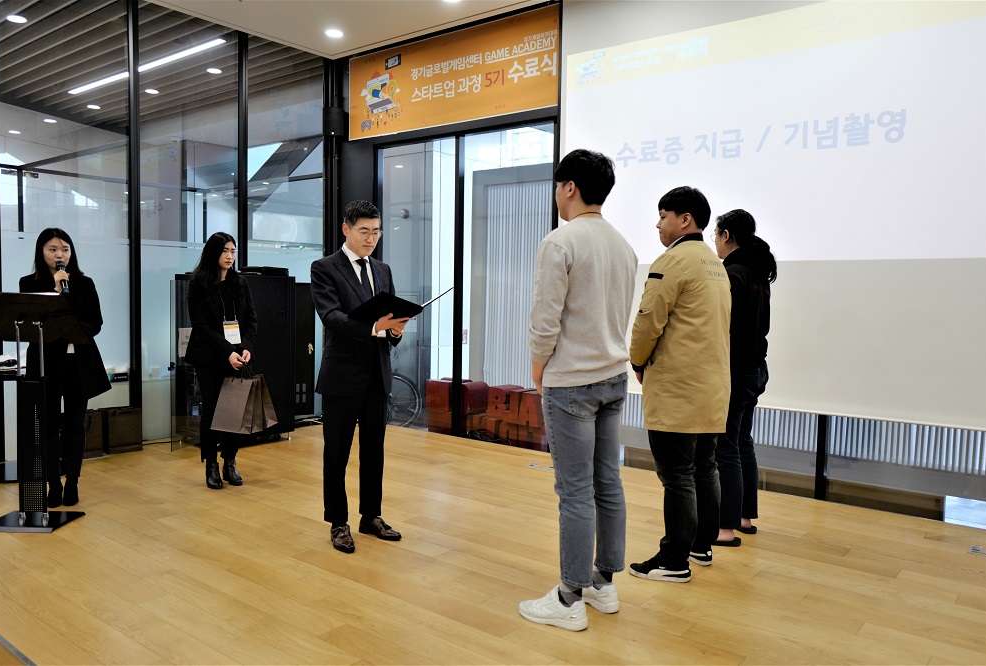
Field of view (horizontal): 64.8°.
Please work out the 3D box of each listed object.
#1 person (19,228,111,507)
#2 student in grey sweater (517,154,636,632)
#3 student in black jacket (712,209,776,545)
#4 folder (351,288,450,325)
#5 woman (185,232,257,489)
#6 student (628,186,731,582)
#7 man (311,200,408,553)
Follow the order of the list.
[{"bbox_3d":[-2.488,0.198,4.504,0.510,1.586,0.360,-1,4,-33],"label":"person"},{"bbox_3d":[0.334,0.201,3.059,0.380,1.826,0.490,4,4,40],"label":"student in grey sweater"},{"bbox_3d":[1.256,0.223,4.068,0.360,1.706,0.440,3,4,30],"label":"student in black jacket"},{"bbox_3d":[-0.441,-0.110,3.835,0.428,0.099,0.312,-6,-16,-43],"label":"folder"},{"bbox_3d":[-1.732,0.170,5.007,0.460,1.613,0.340,-2,4,-45],"label":"woman"},{"bbox_3d":[0.863,0.215,3.594,0.400,1.760,0.520,3,4,33],"label":"student"},{"bbox_3d":[-0.643,0.197,3.927,0.440,1.710,0.510,4,4,43],"label":"man"}]

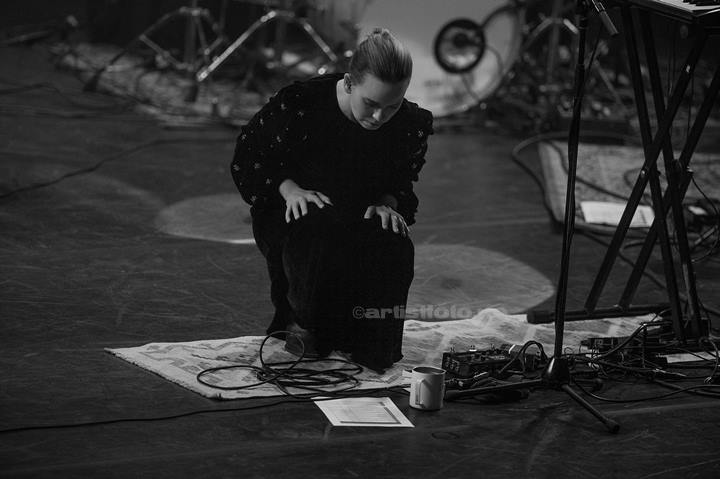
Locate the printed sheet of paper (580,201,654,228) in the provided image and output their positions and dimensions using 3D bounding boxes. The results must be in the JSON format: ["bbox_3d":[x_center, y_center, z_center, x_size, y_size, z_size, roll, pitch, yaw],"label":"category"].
[{"bbox_3d":[0.766,-0.072,17.736,0.210,0.003,0.297,4,13,-2],"label":"printed sheet of paper"}]

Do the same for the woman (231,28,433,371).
[{"bbox_3d":[-0.064,-0.144,16.163,0.530,0.880,0.620,0,13,-17],"label":"woman"}]

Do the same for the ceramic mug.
[{"bbox_3d":[0.169,0.385,15.325,0.086,0.094,0.117,8,13,18],"label":"ceramic mug"}]

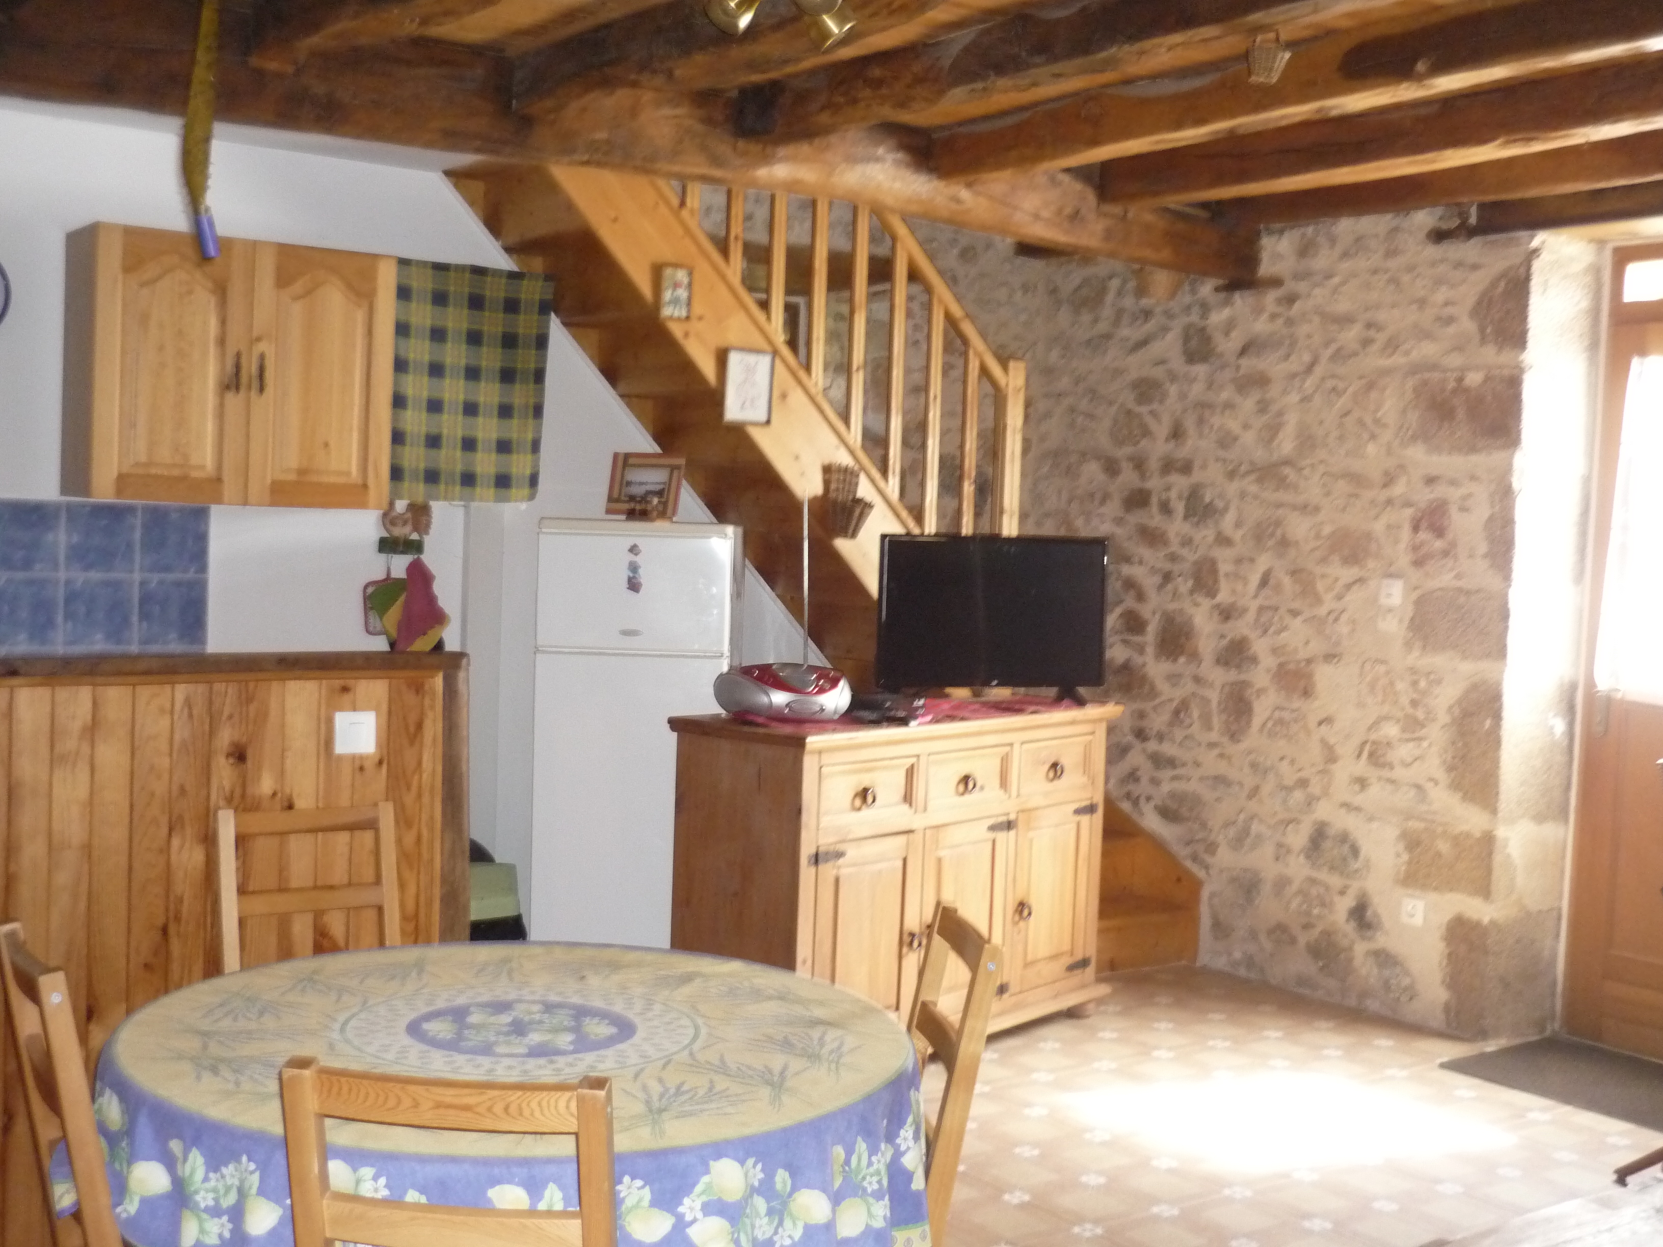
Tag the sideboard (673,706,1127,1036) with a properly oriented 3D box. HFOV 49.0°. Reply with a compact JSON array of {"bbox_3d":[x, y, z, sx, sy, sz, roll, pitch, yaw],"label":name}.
[{"bbox_3d":[0.211,0.706,5.034,0.454,0.917,1.466,4,3,39],"label":"sideboard"}]

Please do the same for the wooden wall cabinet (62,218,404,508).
[{"bbox_3d":[-1.653,-0.683,5.035,0.800,0.706,0.322,0,3,-36],"label":"wooden wall cabinet"}]

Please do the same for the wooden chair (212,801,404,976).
[{"bbox_3d":[-0.945,0.792,3.471,0.410,0.835,0.450,0,3,-31],"label":"wooden chair"}]

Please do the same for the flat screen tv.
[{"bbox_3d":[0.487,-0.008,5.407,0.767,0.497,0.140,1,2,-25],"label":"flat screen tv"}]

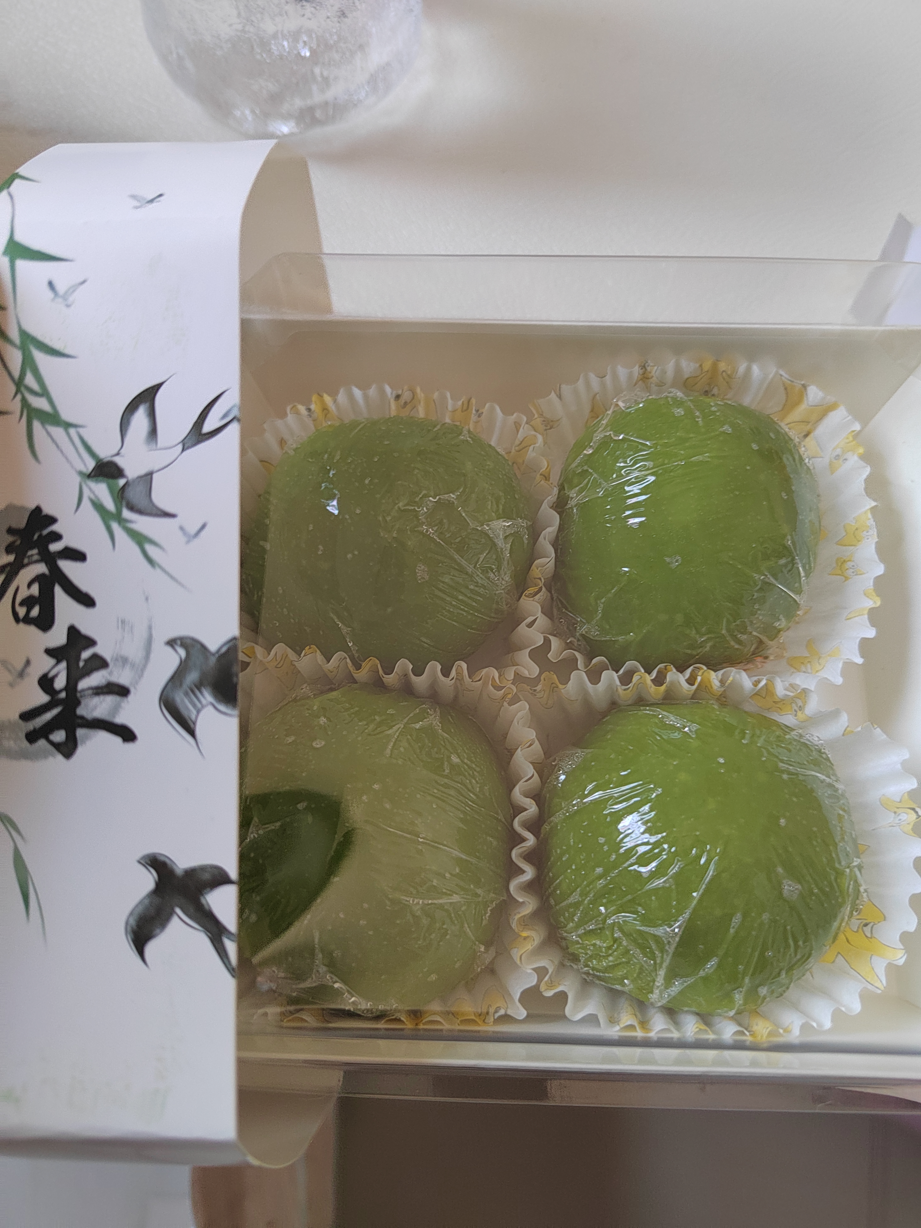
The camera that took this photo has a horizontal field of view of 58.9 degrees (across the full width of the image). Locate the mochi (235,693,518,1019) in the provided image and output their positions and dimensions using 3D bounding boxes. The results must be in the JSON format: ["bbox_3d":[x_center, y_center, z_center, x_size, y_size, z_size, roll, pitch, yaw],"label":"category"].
[{"bbox_3d":[-0.018,0.043,0.153,0.056,0.043,0.058,1,76,1],"label":"mochi"}]

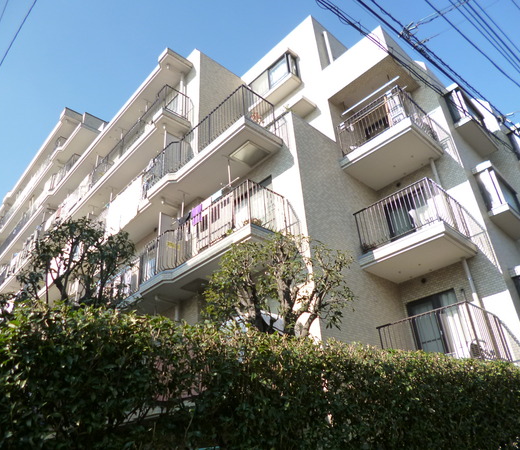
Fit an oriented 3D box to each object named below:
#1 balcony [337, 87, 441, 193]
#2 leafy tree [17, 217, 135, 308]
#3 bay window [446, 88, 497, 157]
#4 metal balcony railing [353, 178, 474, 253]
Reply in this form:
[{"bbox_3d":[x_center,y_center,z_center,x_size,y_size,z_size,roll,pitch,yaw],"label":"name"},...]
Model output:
[{"bbox_3d":[3.422,-2.220,11.169,1.740,1.470,2.020,22,-38,-39],"label":"balcony"},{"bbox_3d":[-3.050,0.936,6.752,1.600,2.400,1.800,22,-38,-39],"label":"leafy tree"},{"bbox_3d":[6.172,-3.010,12.150,1.950,1.350,0.460,22,-38,-39],"label":"bay window"},{"bbox_3d":[3.573,0.101,9.847,1.660,1.140,1.980,22,-38,-39],"label":"metal balcony railing"}]

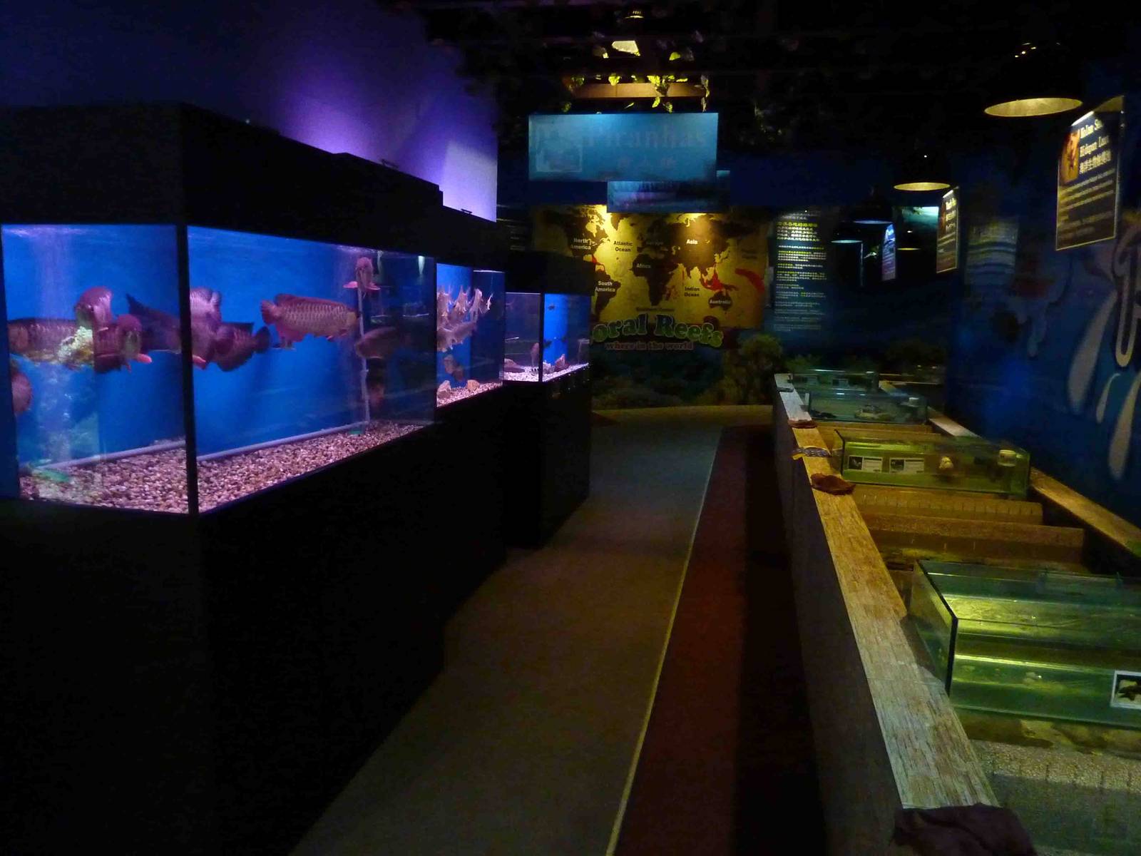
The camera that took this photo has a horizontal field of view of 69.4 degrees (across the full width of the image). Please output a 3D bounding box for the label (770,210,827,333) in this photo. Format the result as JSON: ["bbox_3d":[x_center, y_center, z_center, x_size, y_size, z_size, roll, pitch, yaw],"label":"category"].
[{"bbox_3d":[3.321,-2.242,11.959,0.788,1.743,0.020,3,9,12],"label":"label"}]

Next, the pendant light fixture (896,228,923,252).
[{"bbox_3d":[3.862,-2.133,9.373,0.295,0.207,0.295,3,9,12],"label":"pendant light fixture"}]

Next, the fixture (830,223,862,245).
[{"bbox_3d":[2.838,-2.012,8.454,0.295,0.207,0.295,3,9,12],"label":"fixture"}]

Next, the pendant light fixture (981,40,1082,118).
[{"bbox_3d":[1.518,-1.150,2.686,0.295,0.207,0.295,3,9,12],"label":"pendant light fixture"}]

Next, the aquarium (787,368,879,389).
[{"bbox_3d":[2.661,-0.495,8.307,0.828,0.180,0.410,3,9,12],"label":"aquarium"}]

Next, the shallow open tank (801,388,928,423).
[{"bbox_3d":[2.192,-0.169,6.140,0.805,0.188,0.410,3,9,12],"label":"shallow open tank"}]

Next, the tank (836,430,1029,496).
[{"bbox_3d":[1.725,0.155,3.994,0.800,0.192,0.410,3,9,12],"label":"tank"}]

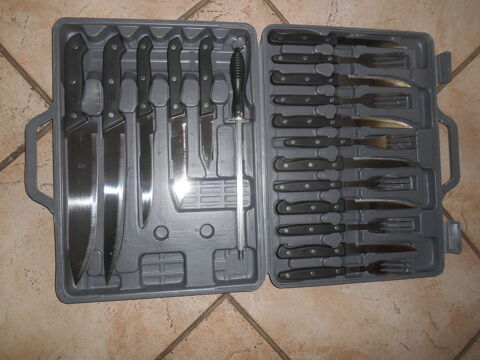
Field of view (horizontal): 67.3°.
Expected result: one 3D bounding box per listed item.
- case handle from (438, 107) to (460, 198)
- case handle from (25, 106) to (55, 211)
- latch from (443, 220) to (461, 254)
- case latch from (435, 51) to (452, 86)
[{"bbox_3d":[0.318,-0.041,0.555,0.032,0.014,0.137,-2,89,-9],"label":"case handle"},{"bbox_3d":[-0.255,-0.024,0.465,0.036,0.014,0.134,-2,89,-9],"label":"case handle"},{"bbox_3d":[0.324,0.088,0.556,0.030,0.012,0.050,-2,89,-9],"label":"latch"},{"bbox_3d":[0.314,-0.173,0.562,0.026,0.012,0.050,-2,89,-9],"label":"case latch"}]

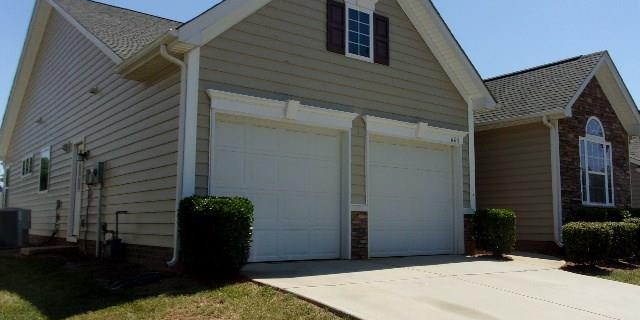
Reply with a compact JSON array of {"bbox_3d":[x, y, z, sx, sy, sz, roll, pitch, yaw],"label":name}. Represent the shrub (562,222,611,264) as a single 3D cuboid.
[{"bbox_3d":[5.361,1.639,10.413,0.747,0.788,0.747,5,-8,-35],"label":"shrub"}]

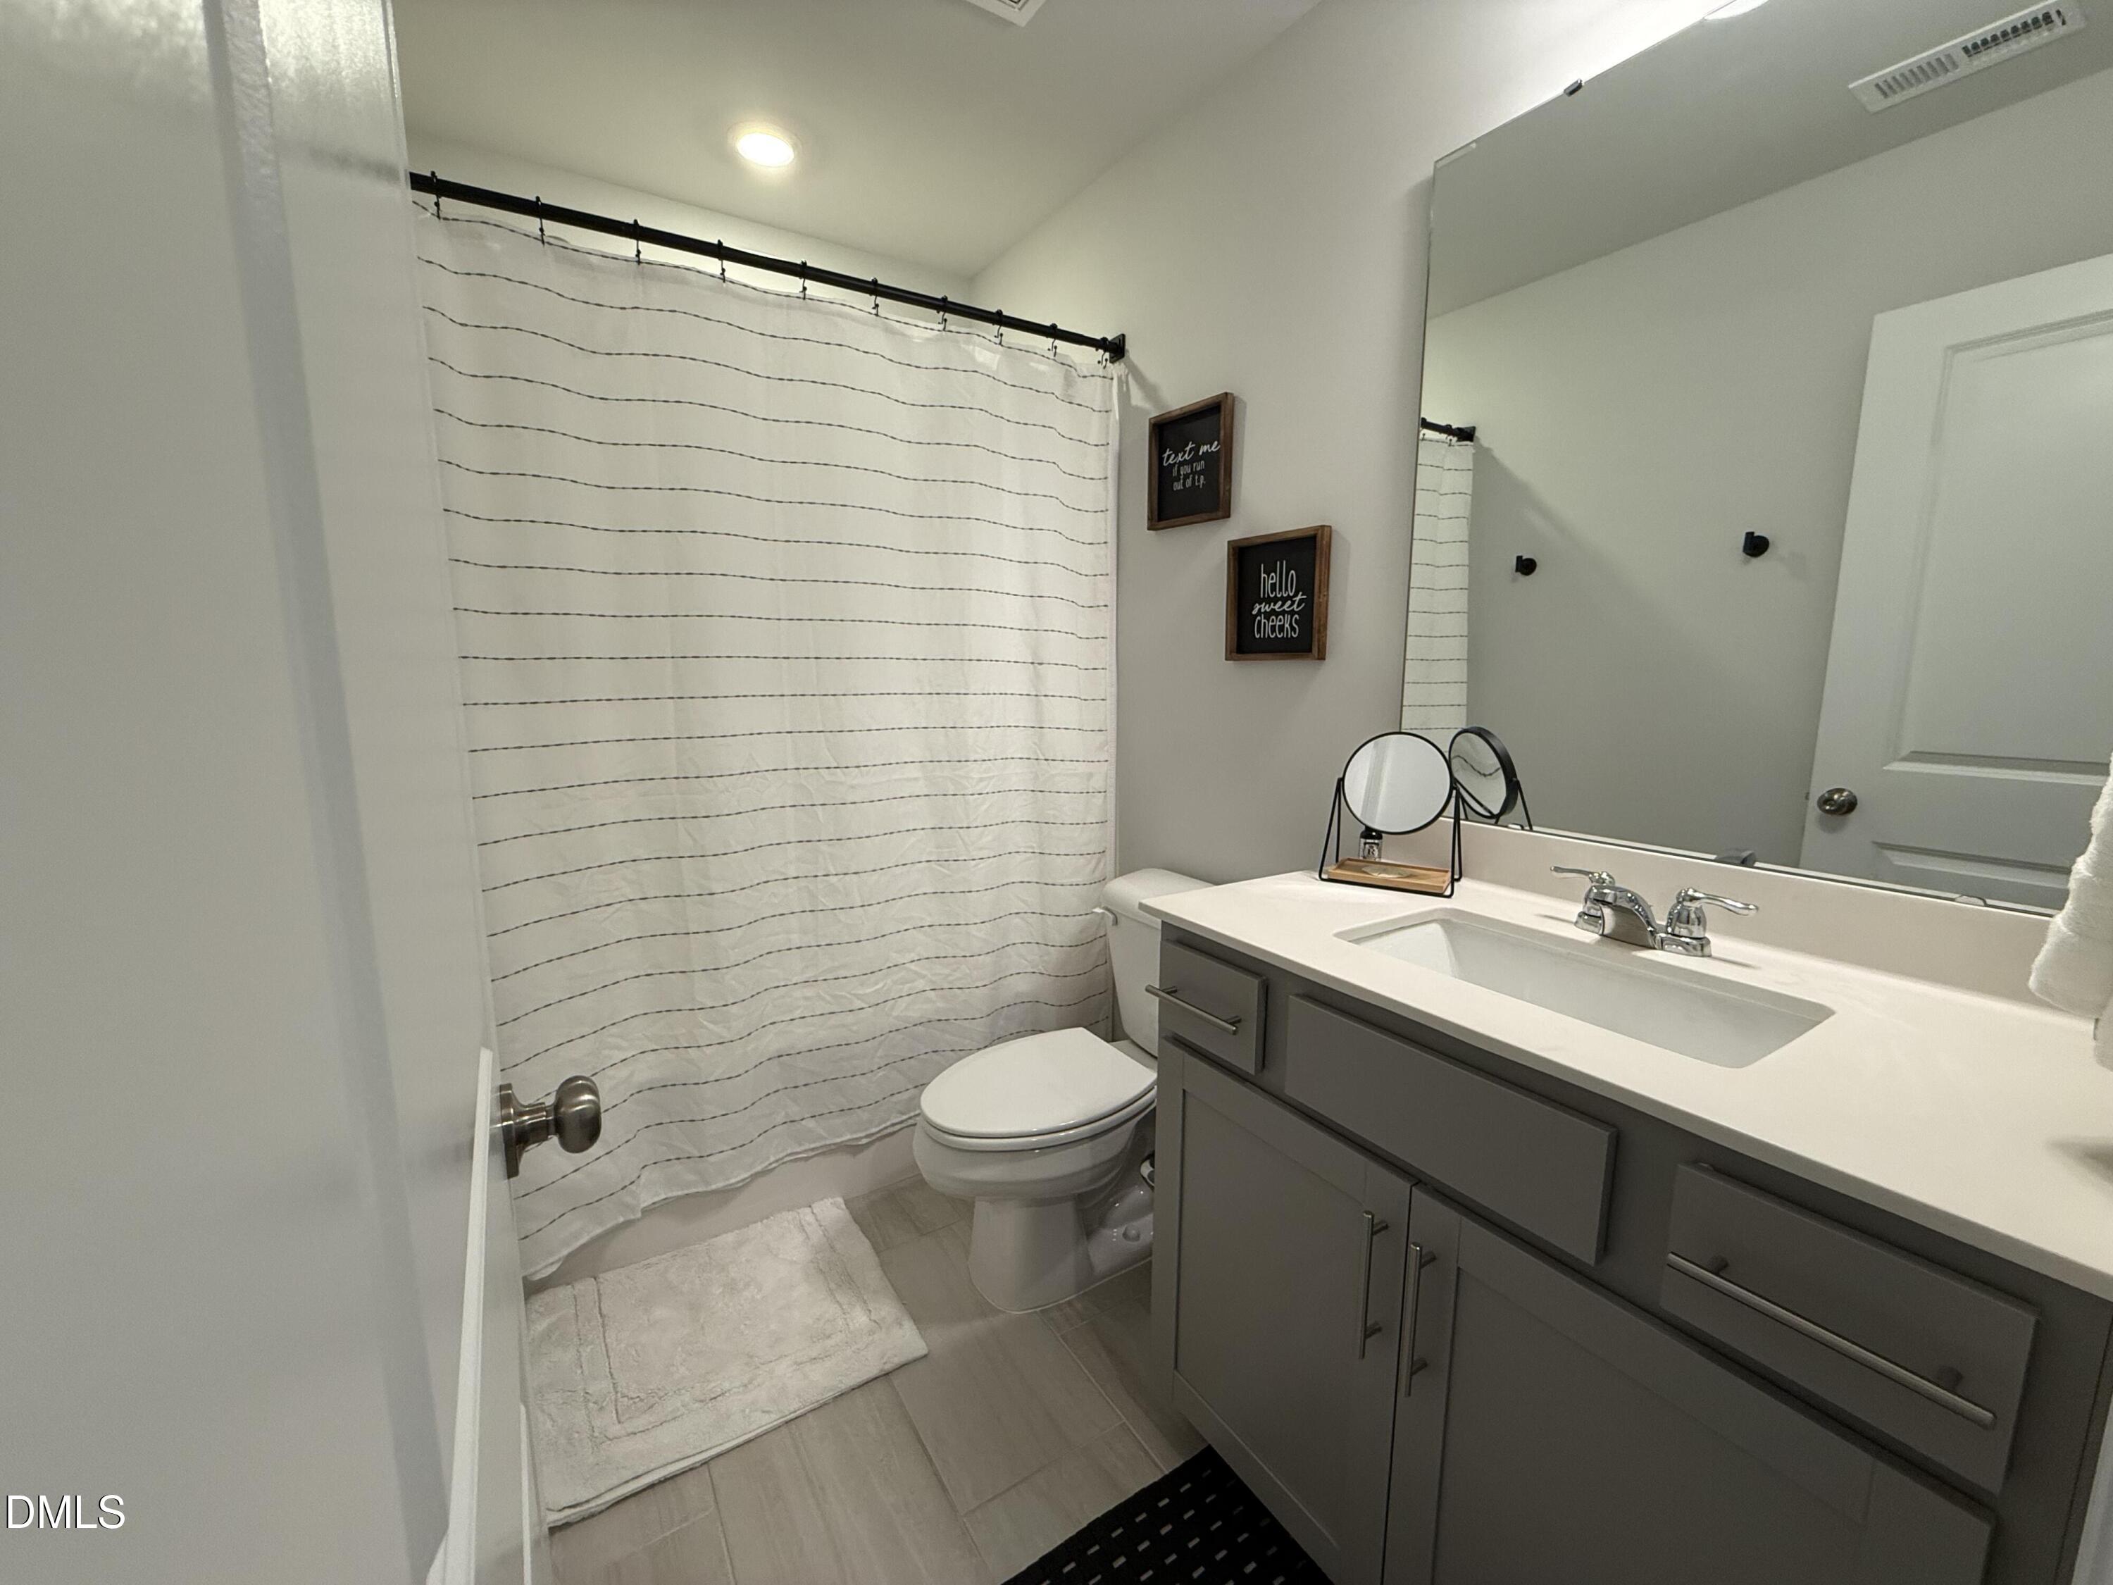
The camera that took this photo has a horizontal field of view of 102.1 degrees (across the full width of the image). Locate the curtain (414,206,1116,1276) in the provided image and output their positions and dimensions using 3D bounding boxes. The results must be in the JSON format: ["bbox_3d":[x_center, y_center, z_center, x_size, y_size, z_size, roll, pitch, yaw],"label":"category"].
[{"bbox_3d":[-0.471,-0.076,1.828,1.488,1.838,0.101,-6,11,-32],"label":"curtain"}]

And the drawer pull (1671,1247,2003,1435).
[{"bbox_3d":[0.575,0.404,0.647,0.036,0.012,0.186,-6,11,-32],"label":"drawer pull"}]

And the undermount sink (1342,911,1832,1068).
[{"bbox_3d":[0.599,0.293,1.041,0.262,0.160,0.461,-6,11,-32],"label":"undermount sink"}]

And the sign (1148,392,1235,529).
[{"bbox_3d":[0.296,-0.729,1.912,0.025,0.249,0.249,-6,11,-32],"label":"sign"}]

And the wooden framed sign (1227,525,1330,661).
[{"bbox_3d":[0.445,-0.394,1.736,0.025,0.249,0.250,-6,11,-32],"label":"wooden framed sign"}]

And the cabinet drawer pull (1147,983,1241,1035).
[{"bbox_3d":[0.198,0.305,1.219,0.036,0.012,0.184,-6,11,-32],"label":"cabinet drawer pull"}]

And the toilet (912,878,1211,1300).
[{"bbox_3d":[0.076,0.631,1.786,0.748,0.765,0.430,-6,11,-32],"label":"toilet"}]

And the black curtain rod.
[{"bbox_3d":[-0.484,-1.022,1.682,1.527,0.057,0.056,-6,11,-32],"label":"black curtain rod"}]

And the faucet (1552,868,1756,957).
[{"bbox_3d":[0.741,0.158,1.113,0.158,0.078,0.242,-6,11,-32],"label":"faucet"}]

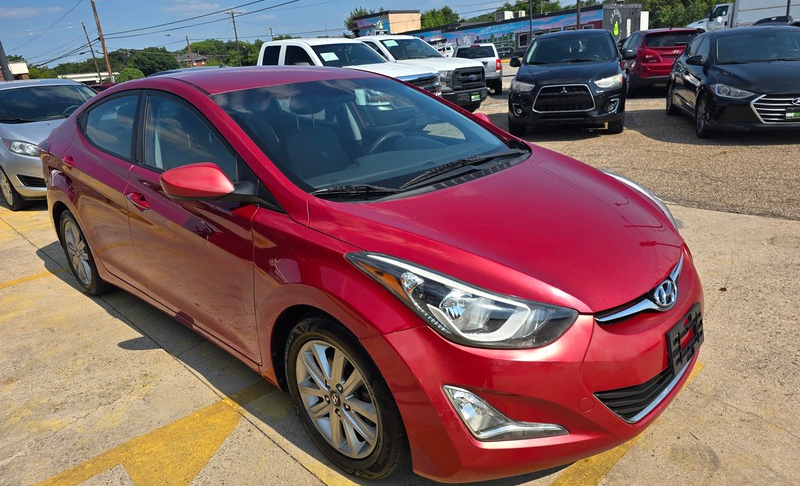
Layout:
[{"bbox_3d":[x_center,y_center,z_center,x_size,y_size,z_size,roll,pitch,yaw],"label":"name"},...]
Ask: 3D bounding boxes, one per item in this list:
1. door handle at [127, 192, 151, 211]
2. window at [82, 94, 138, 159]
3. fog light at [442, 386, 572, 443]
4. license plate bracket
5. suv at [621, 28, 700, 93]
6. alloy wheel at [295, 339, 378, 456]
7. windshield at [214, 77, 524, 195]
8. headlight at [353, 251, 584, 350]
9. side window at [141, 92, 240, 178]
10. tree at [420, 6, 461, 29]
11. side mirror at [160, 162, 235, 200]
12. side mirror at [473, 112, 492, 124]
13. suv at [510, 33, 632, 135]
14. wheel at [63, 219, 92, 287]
[{"bbox_3d":[-1.288,-0.206,2.614,0.230,0.075,0.055,14,25,41],"label":"door handle"},{"bbox_3d":[-1.713,-0.705,3.134,0.840,0.370,0.070,14,3,41],"label":"window"},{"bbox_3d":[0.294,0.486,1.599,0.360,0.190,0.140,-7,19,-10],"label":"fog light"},{"bbox_3d":[0.989,0.322,1.839,0.030,0.155,0.330,1,17,45],"label":"license plate bracket"},{"bbox_3d":[7.170,-5.161,14.870,1.820,1.640,4.400,1,20,14],"label":"suv"},{"bbox_3d":[-0.187,0.547,1.973,0.445,0.445,0.170,14,24,41],"label":"alloy wheel"},{"bbox_3d":[-0.080,-0.583,2.602,1.440,0.130,1.020,-20,49,-44],"label":"windshield"},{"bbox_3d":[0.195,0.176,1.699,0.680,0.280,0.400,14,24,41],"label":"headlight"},{"bbox_3d":[-1.021,-0.519,2.510,1.000,0.410,0.070,14,3,41],"label":"side window"},{"bbox_3d":[4.693,-22.754,60.757,5.500,7.965,5.500,-3,18,6],"label":"tree"},{"bbox_3d":[-0.763,-0.229,2.020,0.170,0.160,0.220,14,25,41],"label":"side mirror"},{"bbox_3d":[0.479,-0.730,3.267,0.170,0.160,0.220,14,25,41],"label":"side mirror"},{"bbox_3d":[3.068,-2.936,9.471,1.790,1.630,4.300,3,21,20],"label":"suv"},{"bbox_3d":[-2.148,0.039,3.711,0.445,0.445,0.190,14,25,41],"label":"wheel"}]

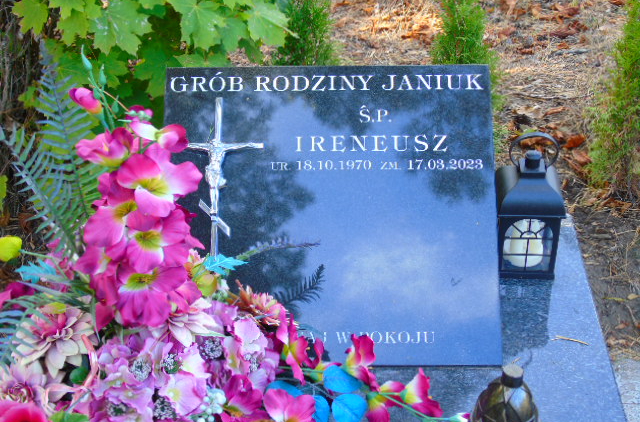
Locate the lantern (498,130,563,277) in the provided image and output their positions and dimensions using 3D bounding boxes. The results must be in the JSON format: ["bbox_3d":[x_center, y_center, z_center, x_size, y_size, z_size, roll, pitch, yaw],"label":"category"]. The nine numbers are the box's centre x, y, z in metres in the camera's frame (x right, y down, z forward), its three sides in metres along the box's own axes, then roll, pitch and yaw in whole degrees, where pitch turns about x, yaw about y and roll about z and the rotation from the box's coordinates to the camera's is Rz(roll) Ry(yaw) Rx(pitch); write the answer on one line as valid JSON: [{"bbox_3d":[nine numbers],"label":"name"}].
[{"bbox_3d":[0.389,-0.022,1.855,0.122,0.288,0.122,1,36,3],"label":"lantern"}]

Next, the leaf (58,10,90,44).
[{"bbox_3d":[-0.516,-0.389,2.100,0.070,0.022,0.075,0,81,1],"label":"leaf"}]

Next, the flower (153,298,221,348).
[{"bbox_3d":[-0.214,0.175,1.580,0.102,0.055,0.090,-12,78,-15],"label":"flower"}]

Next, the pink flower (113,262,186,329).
[{"bbox_3d":[-0.265,0.131,1.550,0.105,0.098,0.065,-3,16,-3],"label":"pink flower"}]

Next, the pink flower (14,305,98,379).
[{"bbox_3d":[-0.404,0.202,1.530,0.120,0.060,0.110,0,71,1],"label":"pink flower"}]

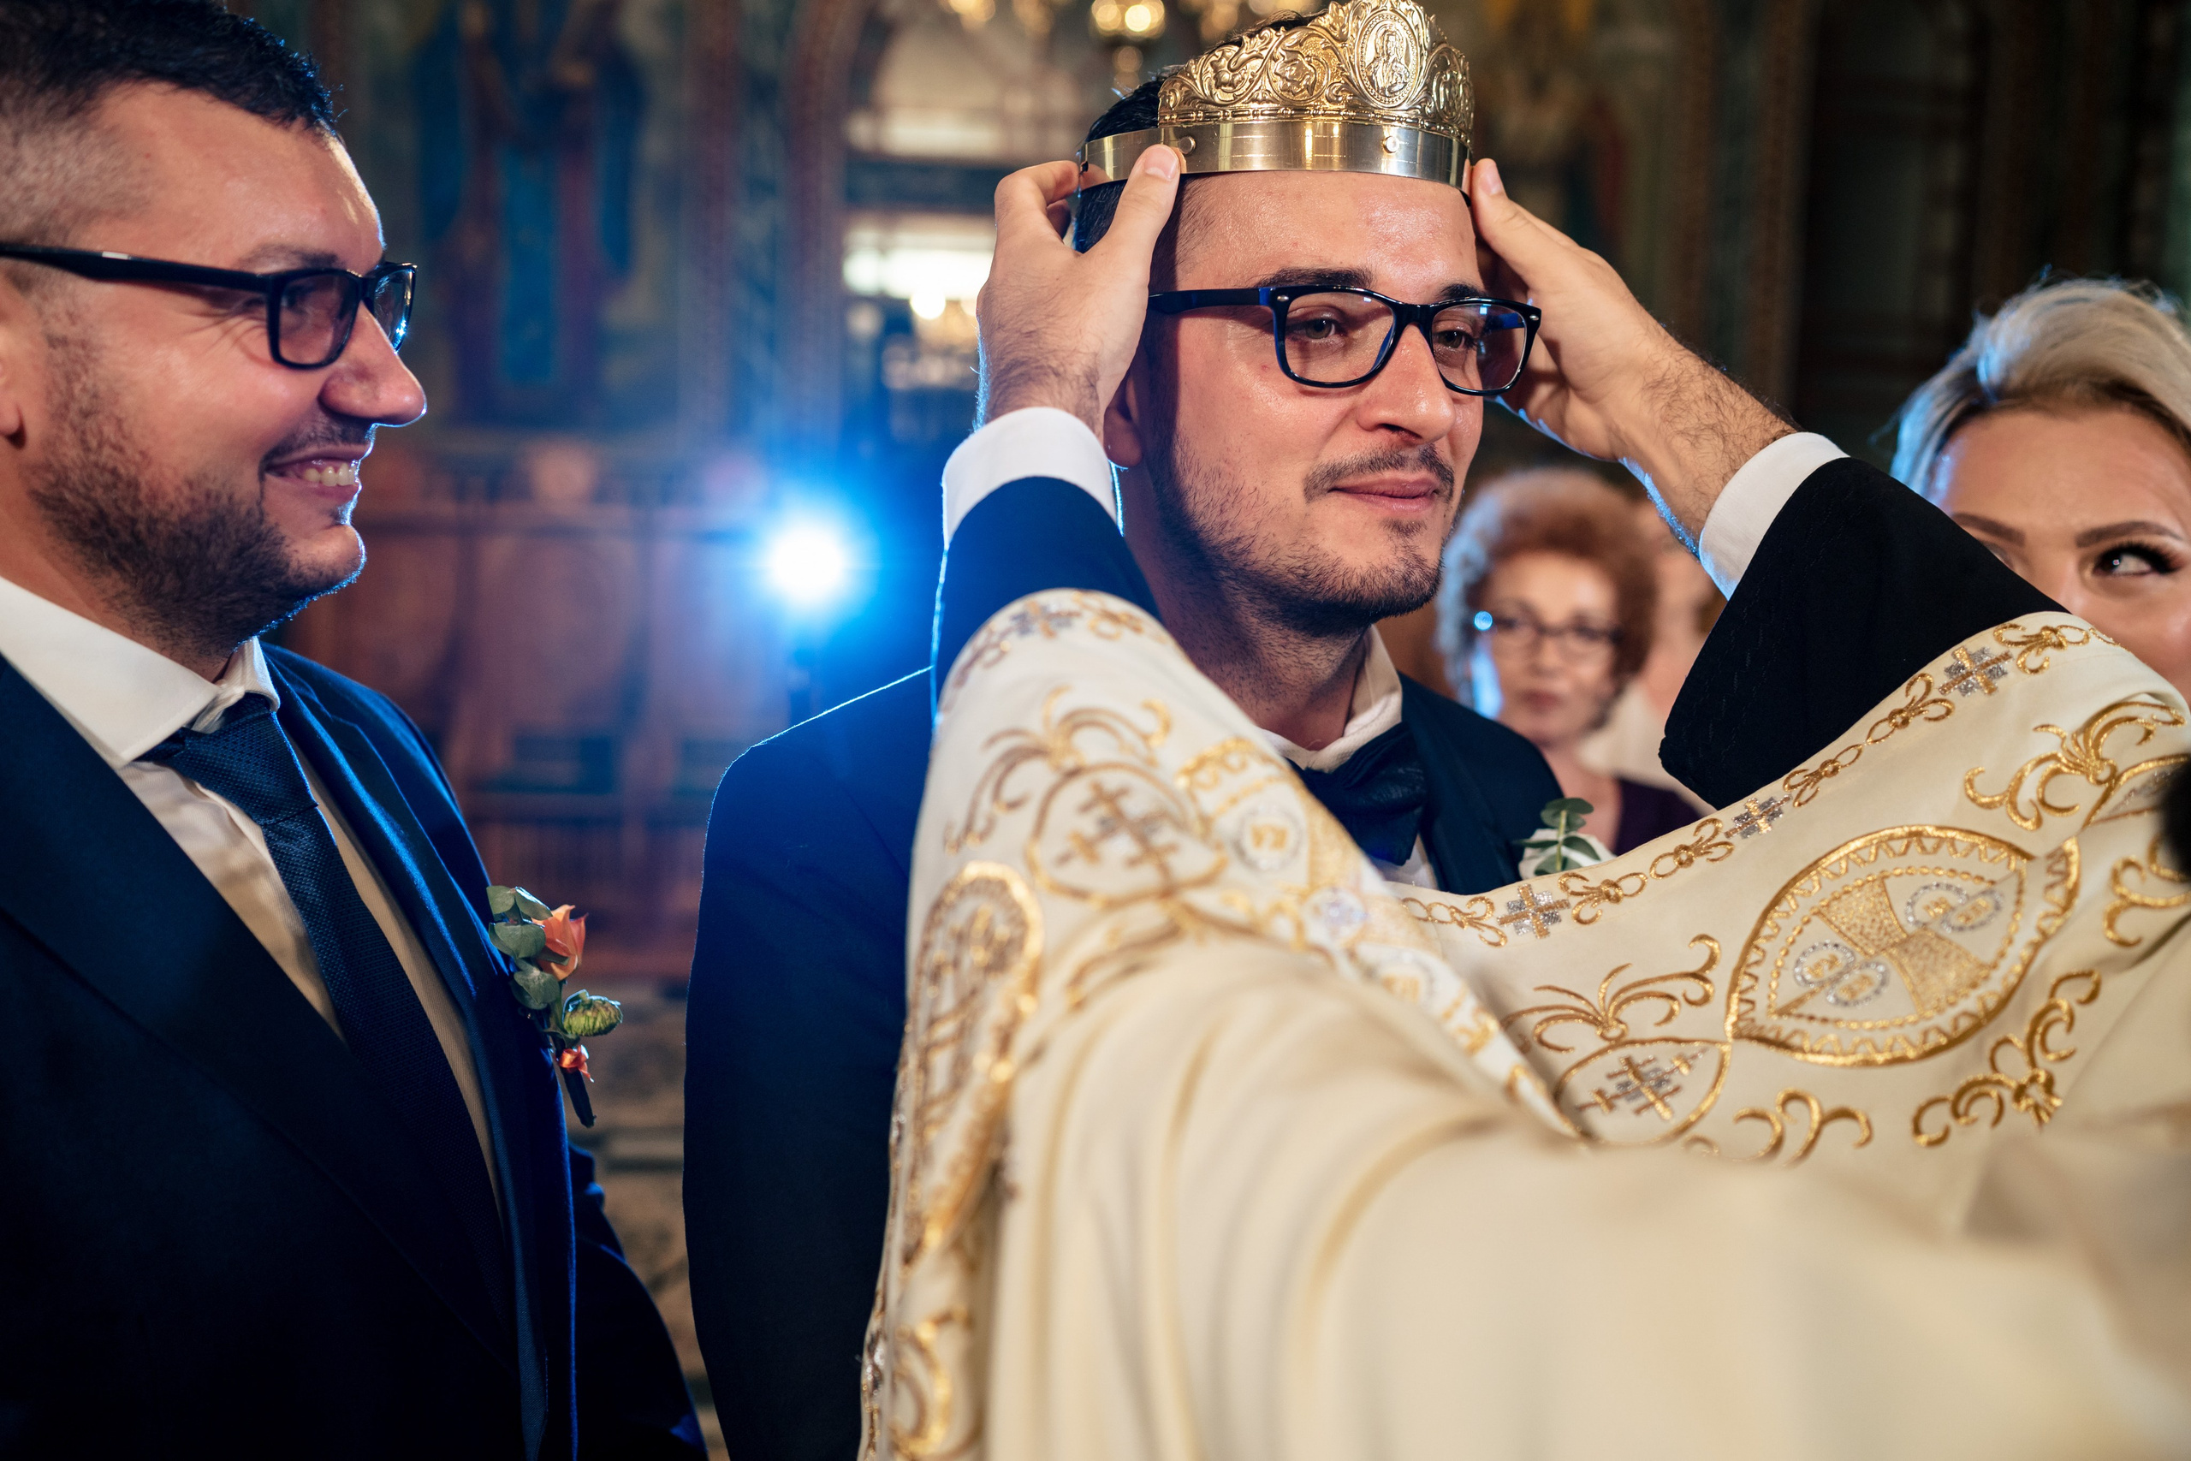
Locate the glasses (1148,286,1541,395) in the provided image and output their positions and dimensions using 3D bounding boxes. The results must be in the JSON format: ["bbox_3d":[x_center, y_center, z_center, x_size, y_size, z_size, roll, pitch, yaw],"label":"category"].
[{"bbox_3d":[0.102,-0.170,0.944,0.141,0.046,0.145,-2,9,-27],"label":"glasses"}]

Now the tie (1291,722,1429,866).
[{"bbox_3d":[0.099,0.029,0.937,0.116,0.062,0.036,-2,7,-33],"label":"tie"}]

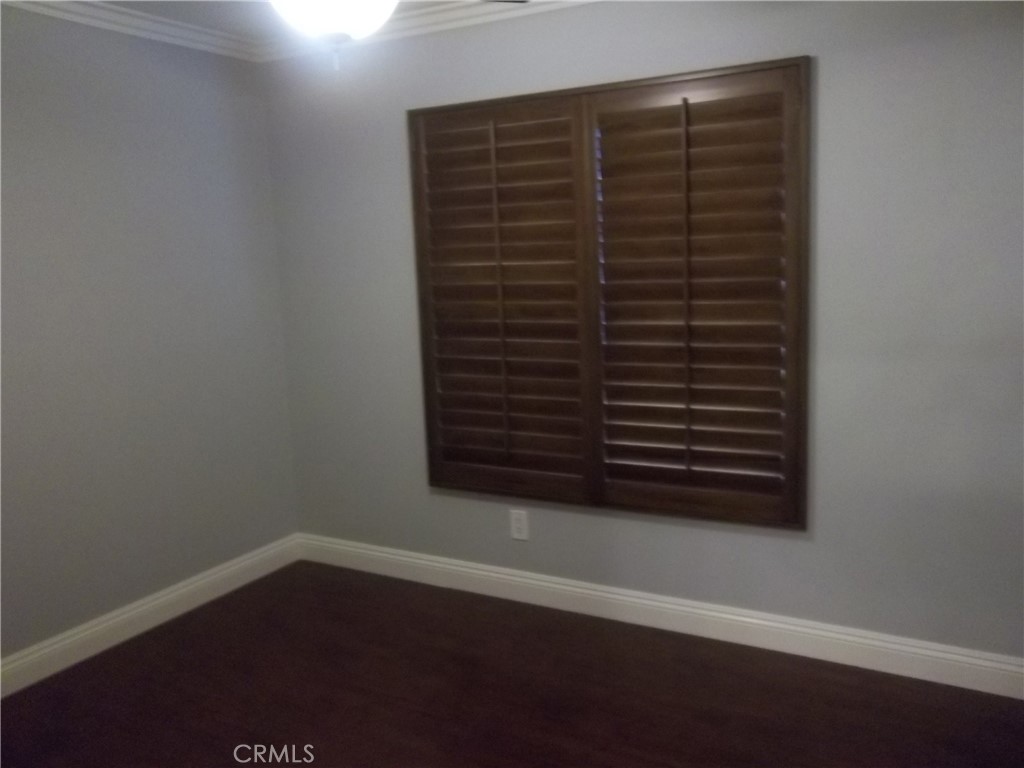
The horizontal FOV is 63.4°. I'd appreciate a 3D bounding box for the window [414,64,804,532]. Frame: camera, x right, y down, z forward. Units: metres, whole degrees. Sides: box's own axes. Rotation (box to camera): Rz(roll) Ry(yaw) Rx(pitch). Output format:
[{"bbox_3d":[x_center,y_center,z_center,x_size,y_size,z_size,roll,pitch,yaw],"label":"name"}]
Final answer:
[{"bbox_3d":[0.304,-0.302,3.125,1.562,1.568,0.050,3,10,29],"label":"window"}]

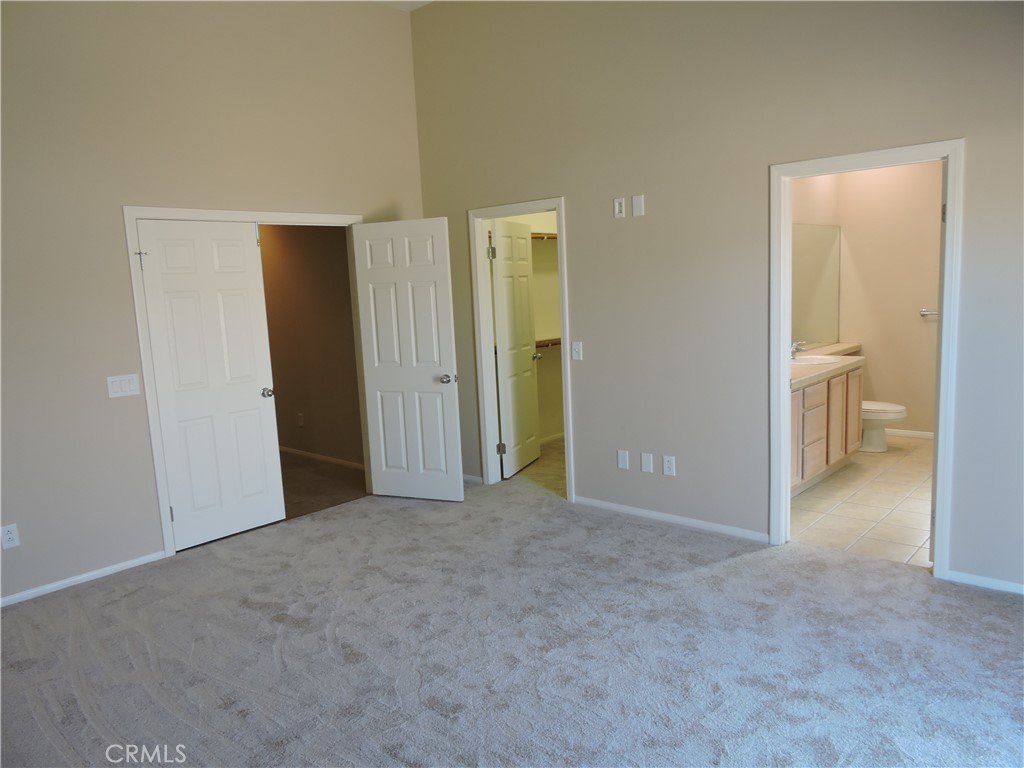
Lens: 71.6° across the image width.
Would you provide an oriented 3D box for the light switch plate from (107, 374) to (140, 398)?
[{"bbox_3d":[-2.251,0.013,4.123,0.010,0.117,0.162,4,11,42],"label":"light switch plate"}]

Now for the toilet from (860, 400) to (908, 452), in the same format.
[{"bbox_3d":[2.987,0.198,6.101,0.720,0.730,0.420,4,11,42],"label":"toilet"}]

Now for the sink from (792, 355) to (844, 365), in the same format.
[{"bbox_3d":[2.327,-0.122,5.546,0.430,0.150,0.520,4,11,42],"label":"sink"}]

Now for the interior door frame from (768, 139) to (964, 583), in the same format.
[{"bbox_3d":[1.803,-0.107,3.688,0.893,2.100,0.140,4,11,42],"label":"interior door frame"}]

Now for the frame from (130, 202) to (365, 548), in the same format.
[{"bbox_3d":[-1.664,-0.097,4.852,0.140,2.100,1.650,4,11,42],"label":"frame"}]

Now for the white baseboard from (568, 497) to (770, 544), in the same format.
[{"bbox_3d":[0.960,0.850,4.553,1.393,0.058,0.013,4,11,42],"label":"white baseboard"}]

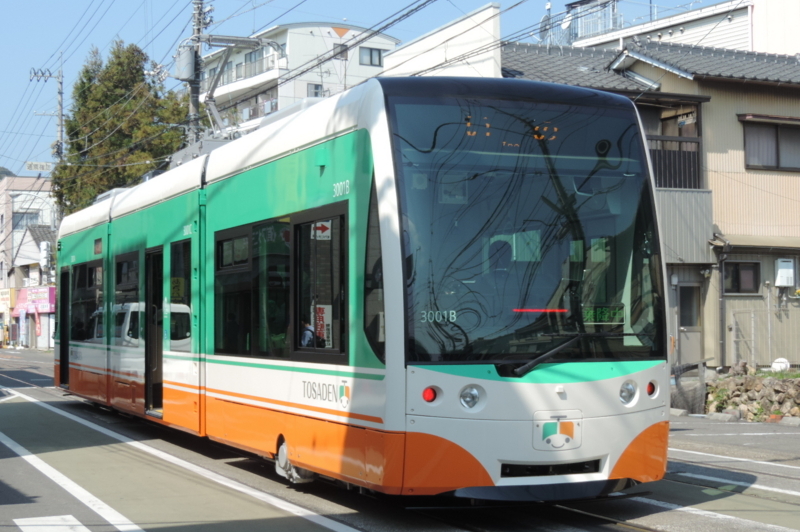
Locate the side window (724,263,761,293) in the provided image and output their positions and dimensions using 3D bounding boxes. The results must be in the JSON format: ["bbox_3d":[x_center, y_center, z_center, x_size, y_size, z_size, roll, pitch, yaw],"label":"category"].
[{"bbox_3d":[6.422,0.234,26.000,0.860,0.630,0.100,0,-2,-24],"label":"side window"}]

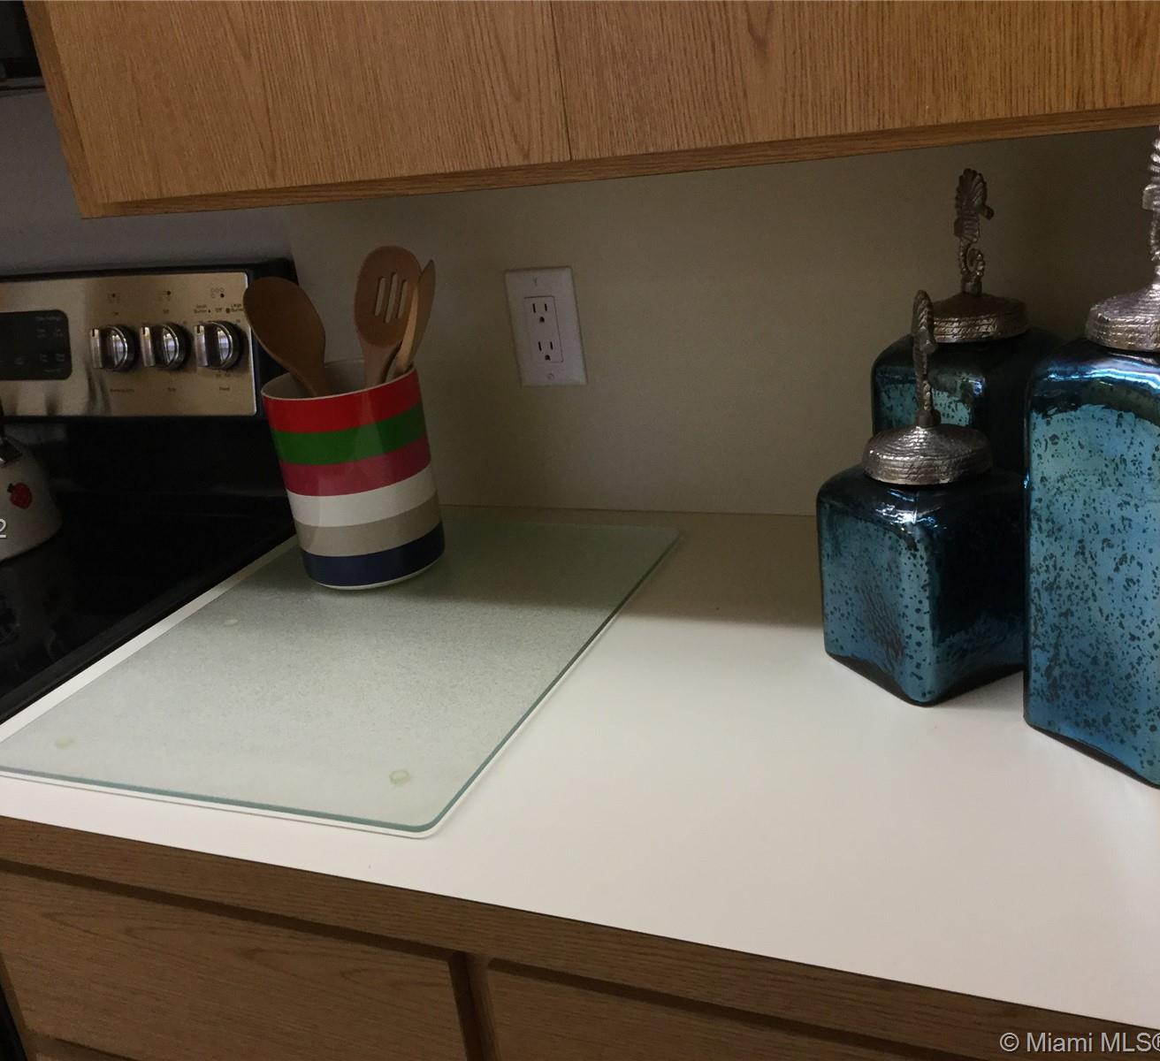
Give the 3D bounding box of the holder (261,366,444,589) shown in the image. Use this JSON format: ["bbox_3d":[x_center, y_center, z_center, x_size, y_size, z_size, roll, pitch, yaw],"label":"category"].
[{"bbox_3d":[-0.209,-0.056,1.200,0.144,0.183,0.144,2,23,24],"label":"holder"}]

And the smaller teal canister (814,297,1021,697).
[{"bbox_3d":[0.242,-0.032,0.884,0.117,0.271,0.117,-16,22,-21],"label":"smaller teal canister"}]

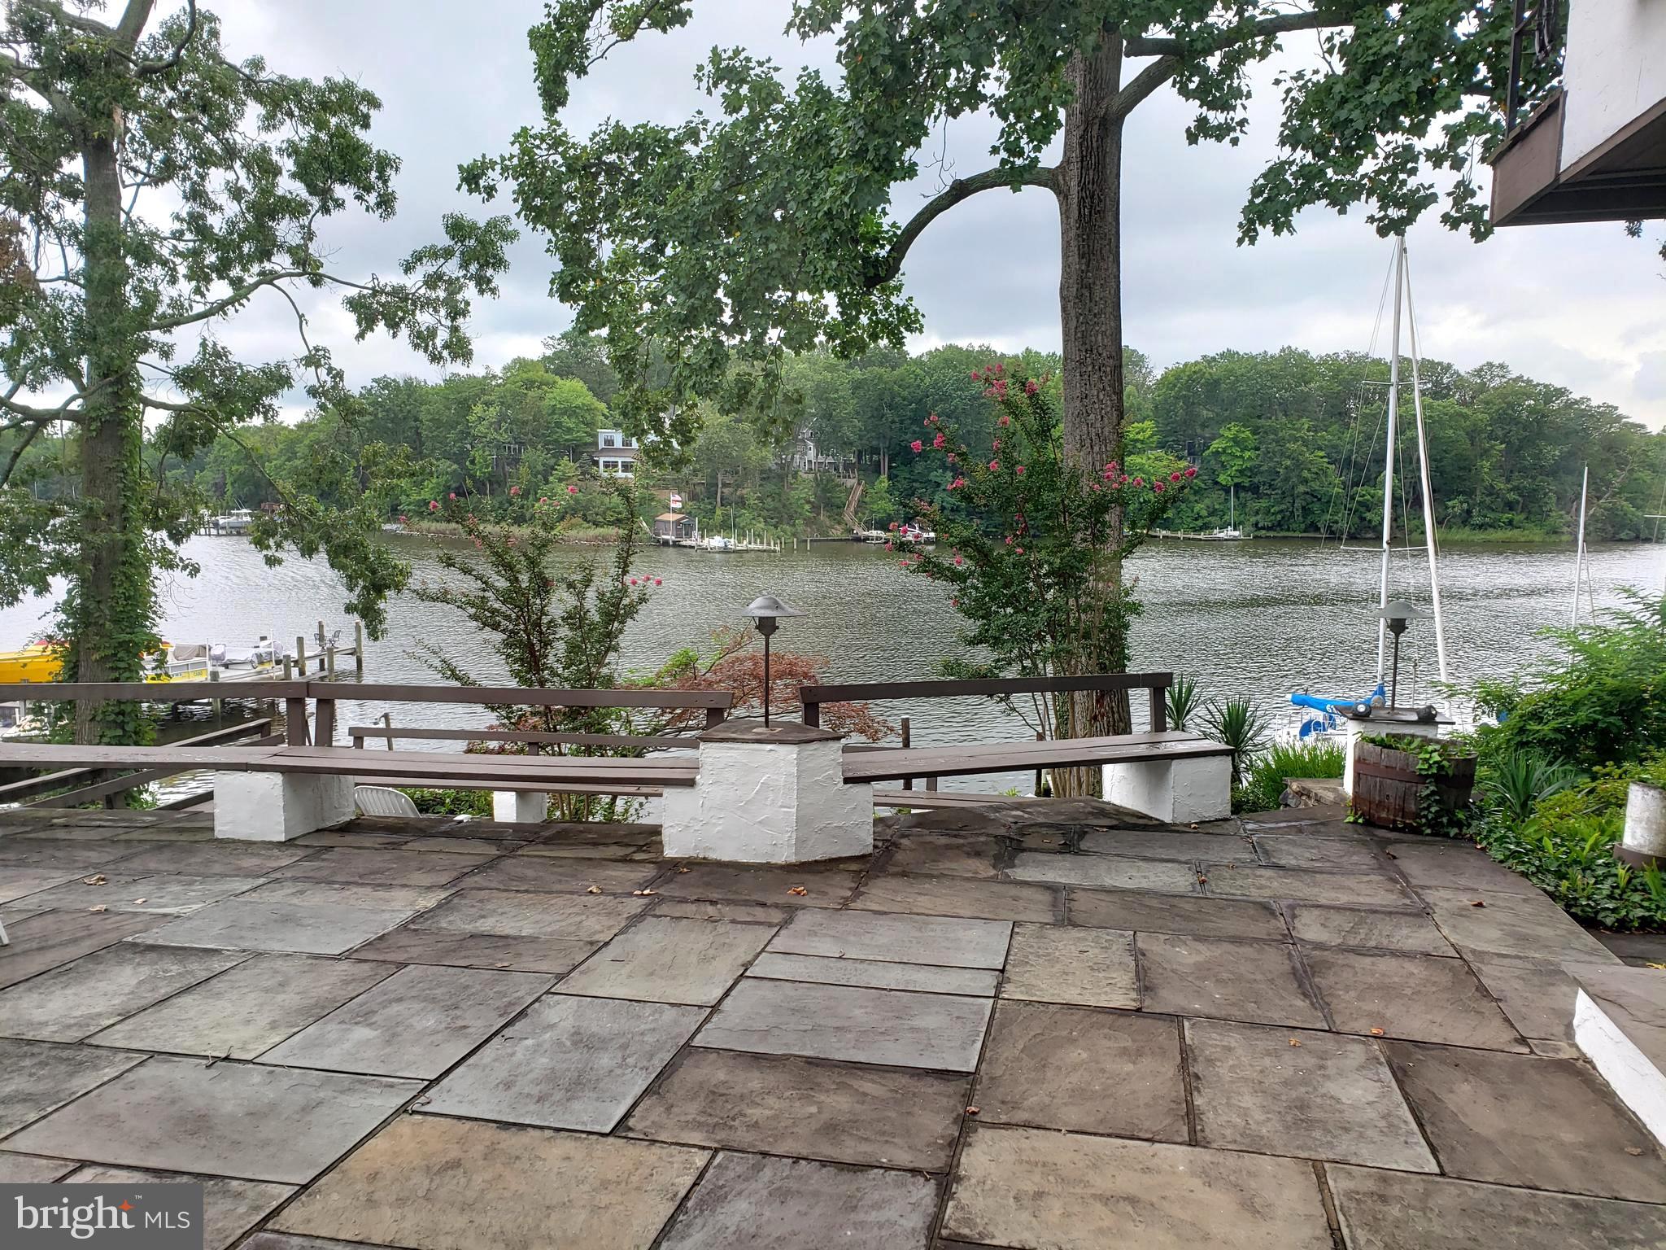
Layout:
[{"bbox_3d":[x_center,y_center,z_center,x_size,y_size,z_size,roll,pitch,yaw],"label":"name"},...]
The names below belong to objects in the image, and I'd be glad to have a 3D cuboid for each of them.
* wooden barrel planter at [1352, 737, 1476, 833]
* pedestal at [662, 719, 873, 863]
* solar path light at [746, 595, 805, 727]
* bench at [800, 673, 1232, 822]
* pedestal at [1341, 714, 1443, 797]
[{"bbox_3d":[3.247,0.894,7.021,0.632,0.420,0.632,3,5,0],"label":"wooden barrel planter"},{"bbox_3d":[-0.331,0.832,6.391,1.038,0.603,0.672,0,5,-5],"label":"pedestal"},{"bbox_3d":[-0.313,0.195,6.444,0.306,0.664,0.306,0,5,0],"label":"solar path light"},{"bbox_3d":[1.048,0.714,6.908,2.421,0.761,0.613,-2,5,-21],"label":"bench"},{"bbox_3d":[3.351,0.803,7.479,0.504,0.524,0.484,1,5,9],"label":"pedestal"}]

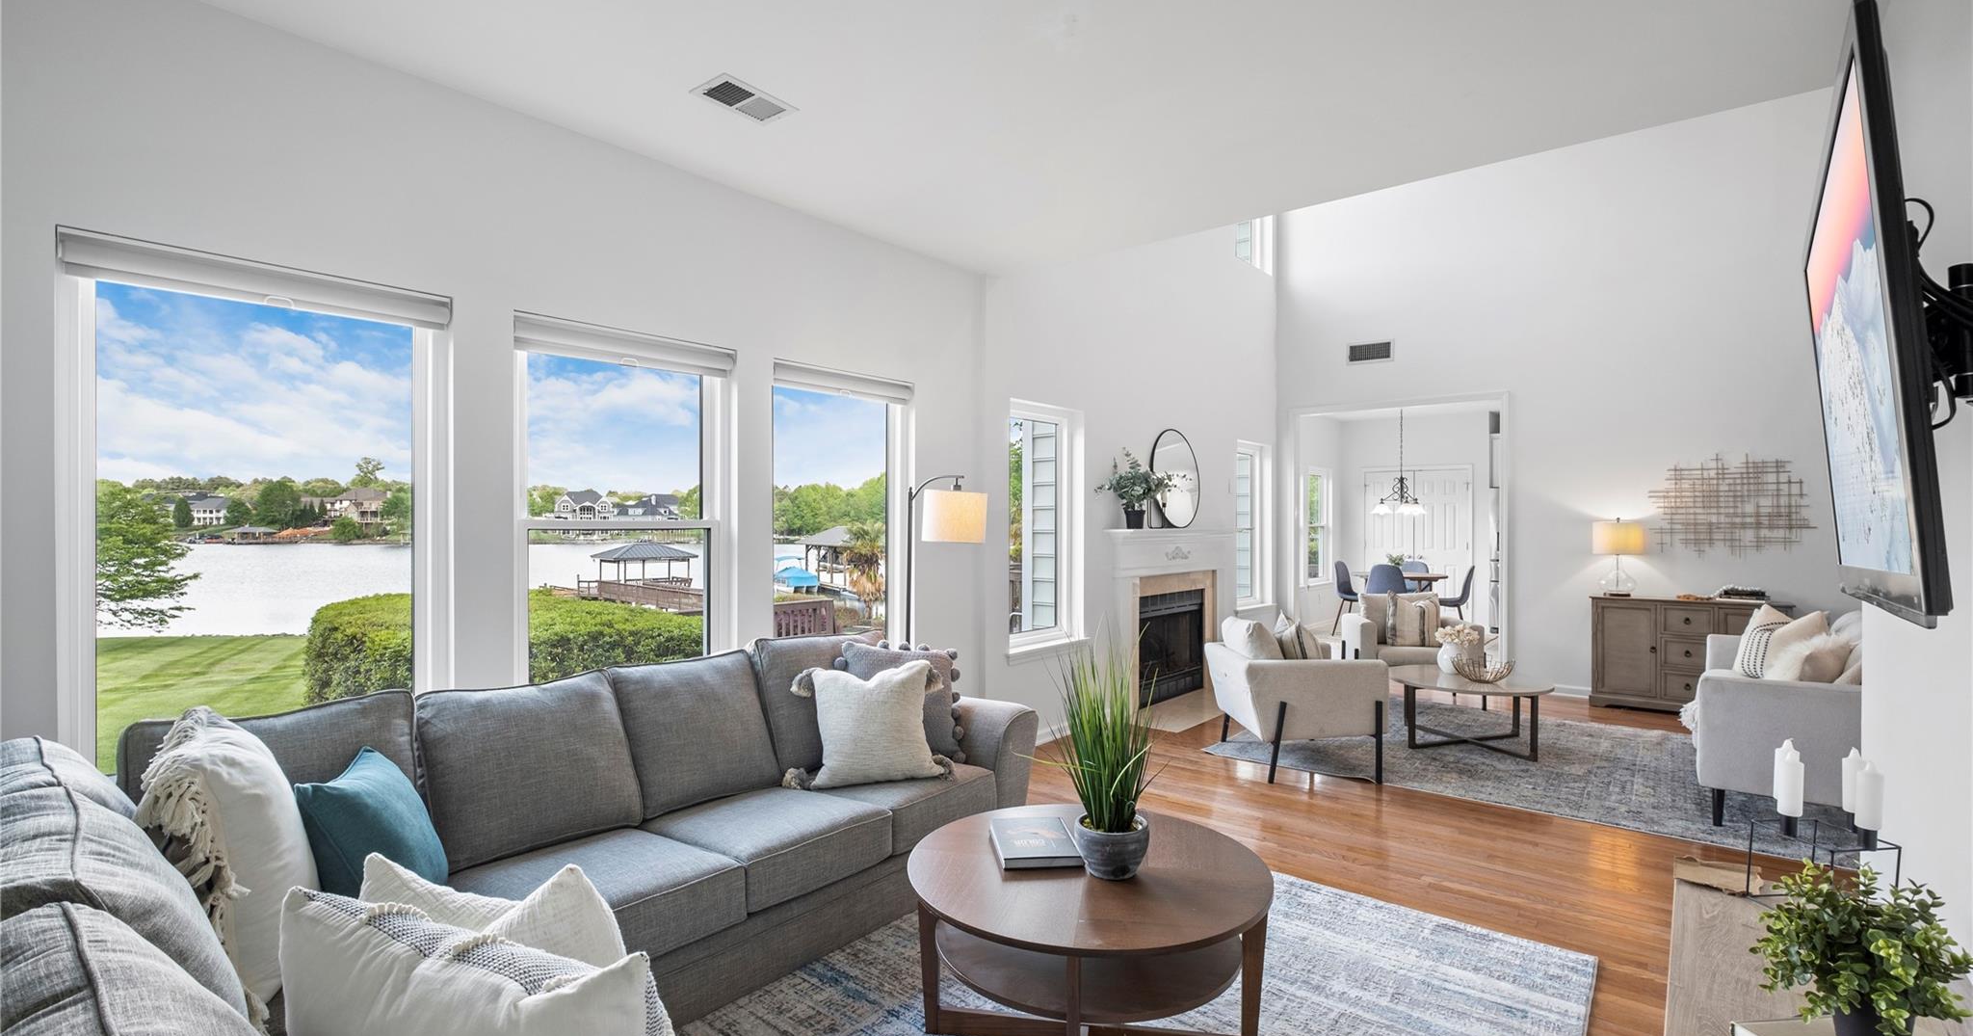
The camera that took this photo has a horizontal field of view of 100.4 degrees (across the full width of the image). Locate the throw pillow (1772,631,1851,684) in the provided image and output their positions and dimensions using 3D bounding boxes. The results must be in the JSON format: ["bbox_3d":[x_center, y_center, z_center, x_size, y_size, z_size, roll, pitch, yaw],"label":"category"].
[{"bbox_3d":[3.581,0.696,3.600,0.420,0.410,0.160,0,24,-23],"label":"throw pillow"}]

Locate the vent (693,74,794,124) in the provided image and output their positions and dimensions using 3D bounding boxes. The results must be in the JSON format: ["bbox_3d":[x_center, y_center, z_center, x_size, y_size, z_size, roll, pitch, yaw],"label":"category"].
[{"bbox_3d":[-0.800,-1.378,2.735,0.190,0.020,0.300,0,0,41],"label":"vent"}]

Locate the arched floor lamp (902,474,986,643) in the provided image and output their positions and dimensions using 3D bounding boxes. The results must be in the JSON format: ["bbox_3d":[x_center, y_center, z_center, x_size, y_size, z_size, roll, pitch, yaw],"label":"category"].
[{"bbox_3d":[-0.251,0.576,3.863,0.540,1.560,0.300,0,0,22],"label":"arched floor lamp"}]

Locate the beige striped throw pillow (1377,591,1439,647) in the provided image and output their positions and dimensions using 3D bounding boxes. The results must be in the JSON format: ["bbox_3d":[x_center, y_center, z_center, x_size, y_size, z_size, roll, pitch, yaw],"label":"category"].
[{"bbox_3d":[3.136,0.753,6.080,0.430,0.420,0.150,0,-11,13],"label":"beige striped throw pillow"}]

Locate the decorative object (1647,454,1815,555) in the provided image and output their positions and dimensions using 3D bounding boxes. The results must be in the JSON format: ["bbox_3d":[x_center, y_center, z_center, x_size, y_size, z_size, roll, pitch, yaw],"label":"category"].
[{"bbox_3d":[5.154,-0.094,5.712,0.881,0.721,0.040,0,0,41],"label":"decorative object"}]

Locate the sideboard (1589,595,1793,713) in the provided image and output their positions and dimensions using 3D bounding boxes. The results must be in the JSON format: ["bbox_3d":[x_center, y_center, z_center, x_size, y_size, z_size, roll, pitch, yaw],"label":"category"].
[{"bbox_3d":[4.953,0.982,5.818,1.085,0.805,0.380,0,0,39],"label":"sideboard"}]

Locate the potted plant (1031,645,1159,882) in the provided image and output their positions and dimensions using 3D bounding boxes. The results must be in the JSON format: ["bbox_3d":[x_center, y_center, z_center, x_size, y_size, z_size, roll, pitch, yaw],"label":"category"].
[{"bbox_3d":[0.290,0.604,2.075,0.320,0.570,0.290,0,0,0],"label":"potted plant"}]

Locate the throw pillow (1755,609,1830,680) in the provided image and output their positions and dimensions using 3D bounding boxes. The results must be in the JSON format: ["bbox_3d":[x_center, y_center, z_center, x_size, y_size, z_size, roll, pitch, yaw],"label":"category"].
[{"bbox_3d":[3.870,0.710,3.930,0.160,0.440,0.430,22,3,6],"label":"throw pillow"}]

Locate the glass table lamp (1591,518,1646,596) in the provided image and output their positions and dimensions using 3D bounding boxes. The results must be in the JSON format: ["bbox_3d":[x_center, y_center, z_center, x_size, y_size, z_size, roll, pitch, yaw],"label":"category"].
[{"bbox_3d":[4.673,0.290,6.070,0.316,0.580,0.316,0,0,39],"label":"glass table lamp"}]

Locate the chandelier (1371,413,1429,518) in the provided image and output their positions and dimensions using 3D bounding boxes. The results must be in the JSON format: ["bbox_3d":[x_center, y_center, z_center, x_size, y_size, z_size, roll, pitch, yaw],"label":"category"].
[{"bbox_3d":[4.820,-0.635,9.550,0.580,1.260,0.580,0,0,39],"label":"chandelier"}]

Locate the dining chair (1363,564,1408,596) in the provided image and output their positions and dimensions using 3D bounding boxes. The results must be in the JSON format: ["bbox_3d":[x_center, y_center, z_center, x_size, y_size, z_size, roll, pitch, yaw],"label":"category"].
[{"bbox_3d":[4.590,0.957,9.280,0.450,0.855,0.530,0,0,39],"label":"dining chair"}]

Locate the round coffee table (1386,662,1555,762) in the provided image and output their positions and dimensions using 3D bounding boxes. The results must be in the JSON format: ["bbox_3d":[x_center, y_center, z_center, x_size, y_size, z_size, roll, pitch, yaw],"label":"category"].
[{"bbox_3d":[2.970,1.187,5.090,0.900,0.397,0.900,0,0,39],"label":"round coffee table"}]

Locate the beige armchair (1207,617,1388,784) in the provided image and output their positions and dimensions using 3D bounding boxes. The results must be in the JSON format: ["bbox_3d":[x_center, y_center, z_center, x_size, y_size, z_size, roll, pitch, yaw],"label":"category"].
[{"bbox_3d":[1.725,0.972,4.690,0.740,0.820,0.840,0,0,1],"label":"beige armchair"}]

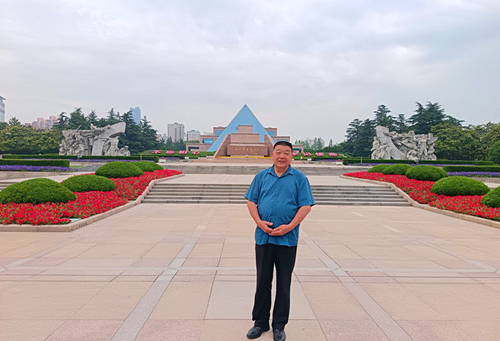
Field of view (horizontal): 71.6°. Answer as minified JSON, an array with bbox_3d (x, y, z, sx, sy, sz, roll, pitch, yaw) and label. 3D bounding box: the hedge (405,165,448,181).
[{"bbox_3d":[8.935,0.194,17.502,2.150,0.873,2.050,1,1,-1],"label":"hedge"}]

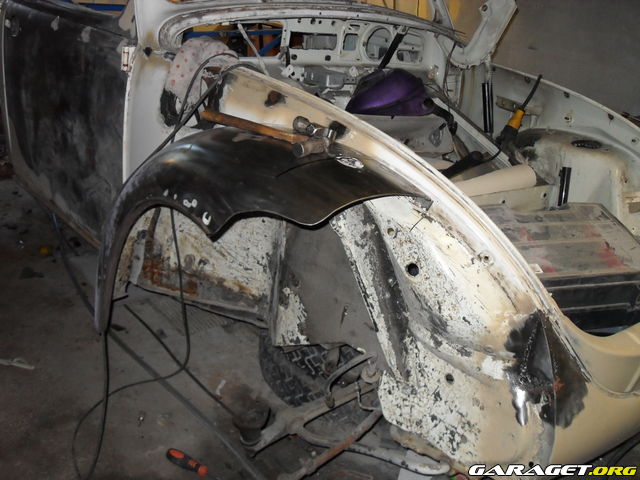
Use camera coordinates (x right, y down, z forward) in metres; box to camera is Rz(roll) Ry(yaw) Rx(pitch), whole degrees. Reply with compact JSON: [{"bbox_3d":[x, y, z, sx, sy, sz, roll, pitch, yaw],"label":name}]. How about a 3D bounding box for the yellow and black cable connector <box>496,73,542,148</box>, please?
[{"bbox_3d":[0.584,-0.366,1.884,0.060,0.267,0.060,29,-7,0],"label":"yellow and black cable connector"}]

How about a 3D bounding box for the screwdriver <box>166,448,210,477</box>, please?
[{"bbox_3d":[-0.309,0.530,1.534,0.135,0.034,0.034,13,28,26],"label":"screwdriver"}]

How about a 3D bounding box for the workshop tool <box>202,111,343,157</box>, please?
[{"bbox_3d":[-0.133,-0.248,1.436,0.350,0.055,0.120,16,29,26],"label":"workshop tool"}]

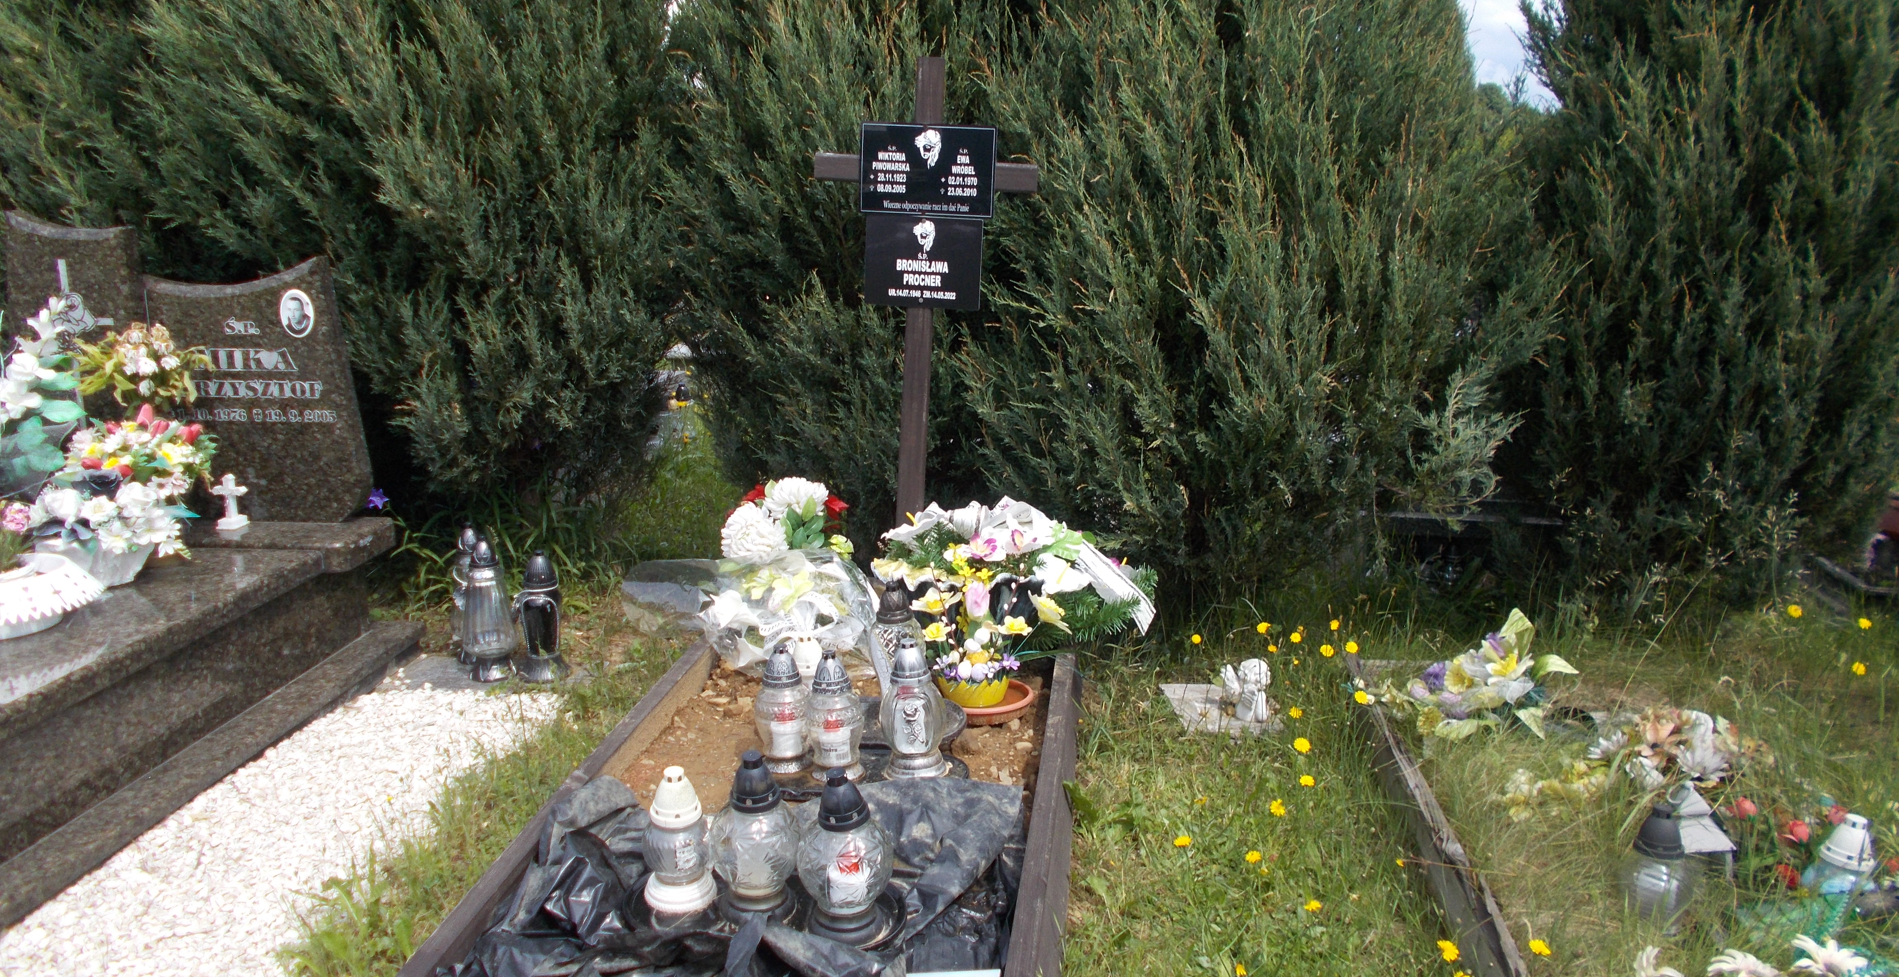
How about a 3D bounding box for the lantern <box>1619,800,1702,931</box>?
[{"bbox_3d":[1.184,0.632,2.370,0.130,0.240,0.130,1,13,0],"label":"lantern"}]

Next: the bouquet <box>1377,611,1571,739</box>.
[{"bbox_3d":[1.255,0.420,3.393,0.410,0.240,0.290,1,13,6],"label":"bouquet"}]

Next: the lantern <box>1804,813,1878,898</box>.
[{"bbox_3d":[1.484,0.649,2.384,0.130,0.225,0.130,11,12,4],"label":"lantern"}]

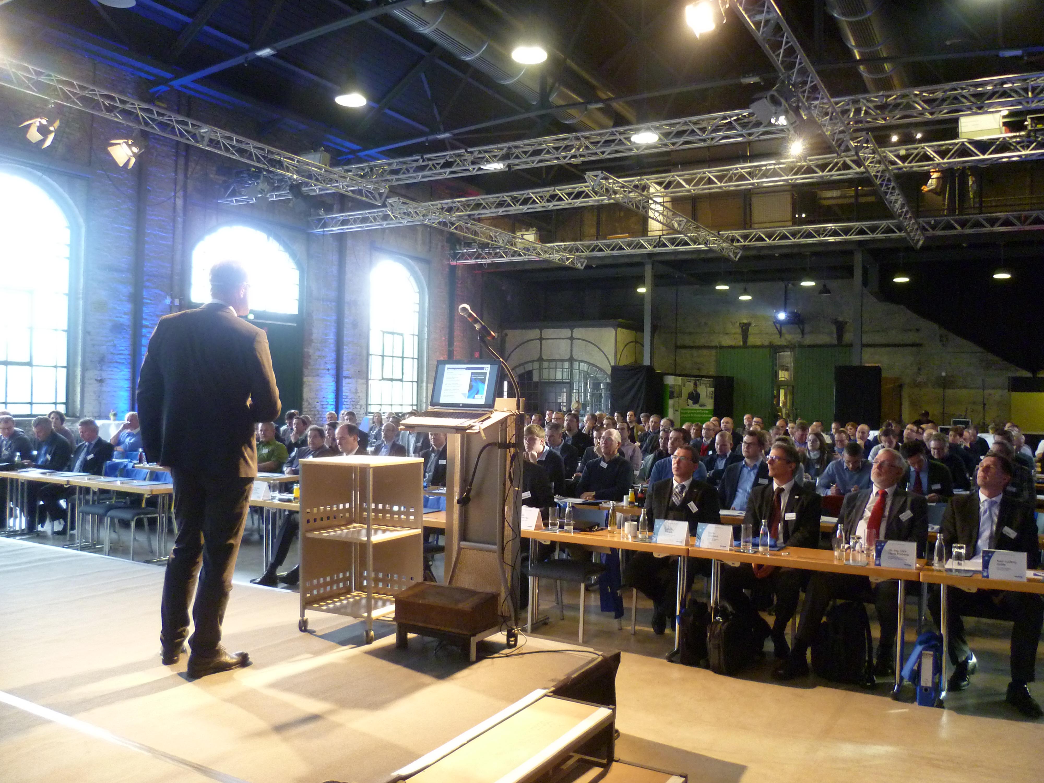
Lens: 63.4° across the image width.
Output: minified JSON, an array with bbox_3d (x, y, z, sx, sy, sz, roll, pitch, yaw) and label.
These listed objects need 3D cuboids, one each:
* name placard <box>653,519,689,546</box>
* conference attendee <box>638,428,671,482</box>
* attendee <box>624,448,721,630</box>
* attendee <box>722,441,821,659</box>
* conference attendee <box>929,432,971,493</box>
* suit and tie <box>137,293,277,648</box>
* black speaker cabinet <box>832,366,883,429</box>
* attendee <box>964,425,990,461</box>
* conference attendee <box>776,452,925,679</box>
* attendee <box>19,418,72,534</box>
[{"bbox_3d":[0.948,0.892,5.355,0.210,0.140,0.110,1,-1,29],"label":"name placard"},{"bbox_3d":[1.461,1.056,9.099,0.540,1.339,0.740,1,0,35],"label":"conference attendee"},{"bbox_3d":[1.073,1.055,6.125,0.570,1.328,0.740,1,0,37],"label":"attendee"},{"bbox_3d":[1.620,1.032,5.460,0.530,1.360,0.700,1,-1,34],"label":"attendee"},{"bbox_3d":[4.480,1.123,8.850,0.540,1.360,0.780,1,-1,31],"label":"conference attendee"},{"bbox_3d":[-1.390,0.385,3.780,0.550,1.570,0.360,1,-1,14],"label":"suit and tie"},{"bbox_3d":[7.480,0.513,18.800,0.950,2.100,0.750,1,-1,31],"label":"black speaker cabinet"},{"bbox_3d":[6.163,1.156,11.549,0.580,1.340,0.780,1,0,37],"label":"attendee"},{"bbox_3d":[2.110,1.046,5.294,0.760,1.390,0.980,1,0,30],"label":"conference attendee"},{"bbox_3d":[-5.462,0.943,9.679,0.550,1.323,0.760,1,0,30],"label":"attendee"}]

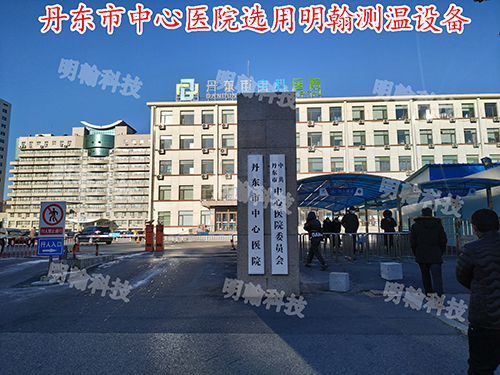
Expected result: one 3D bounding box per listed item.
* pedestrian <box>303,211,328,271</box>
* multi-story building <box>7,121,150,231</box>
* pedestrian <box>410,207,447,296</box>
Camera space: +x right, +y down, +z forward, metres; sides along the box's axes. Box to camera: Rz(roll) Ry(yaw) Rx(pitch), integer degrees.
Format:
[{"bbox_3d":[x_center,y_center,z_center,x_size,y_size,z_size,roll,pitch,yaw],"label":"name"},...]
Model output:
[{"bbox_3d":[1.880,1.507,9.800,0.550,1.620,0.580,5,-9,-35],"label":"pedestrian"},{"bbox_3d":[-65.414,-3.745,158.696,71.000,48.000,22.000,-1,-7,3],"label":"multi-story building"},{"bbox_3d":[3.368,1.213,6.599,0.600,1.700,0.380,-3,-7,18],"label":"pedestrian"}]

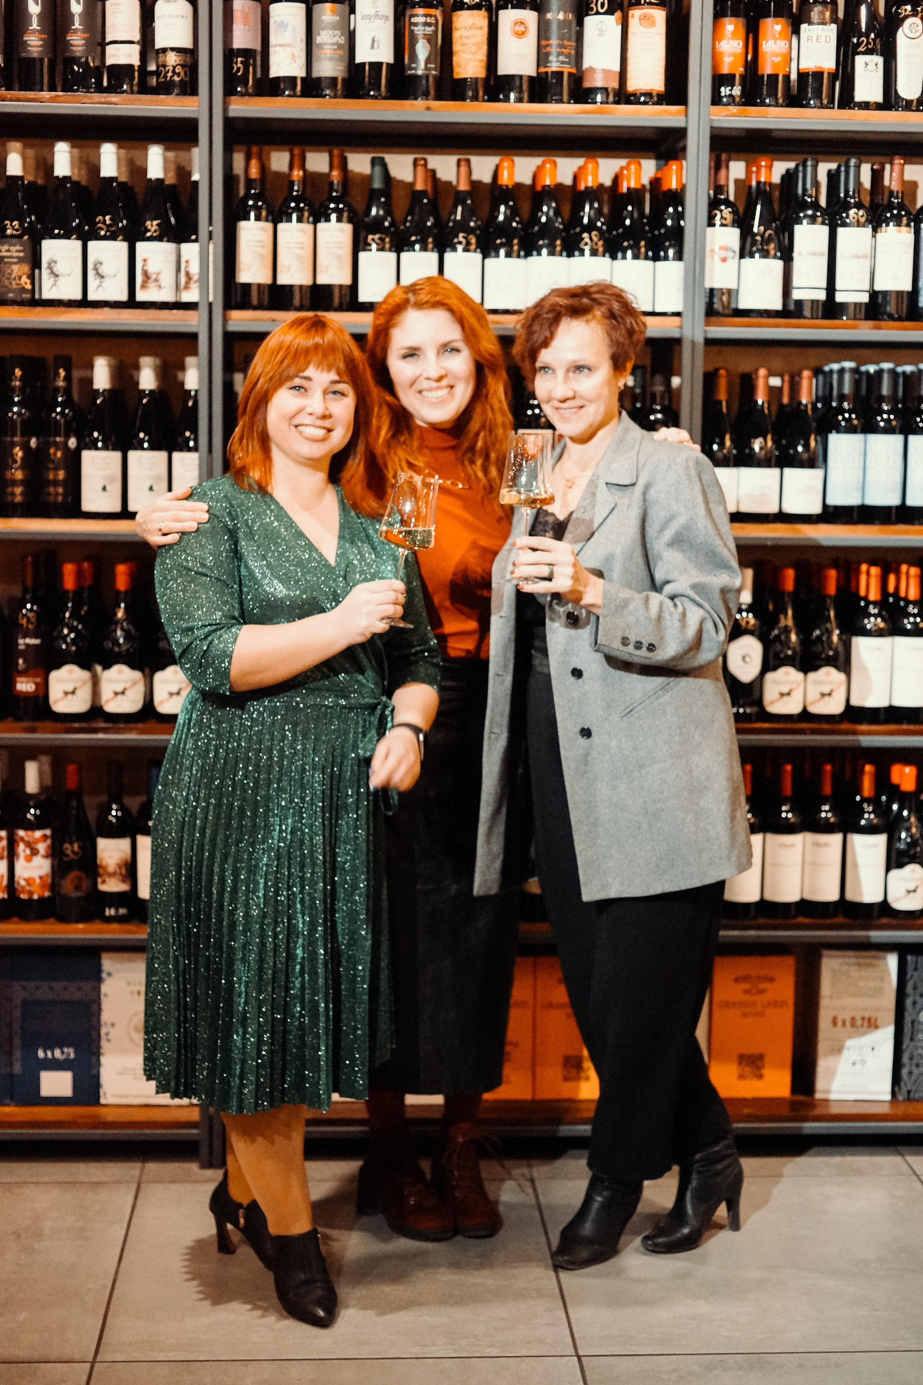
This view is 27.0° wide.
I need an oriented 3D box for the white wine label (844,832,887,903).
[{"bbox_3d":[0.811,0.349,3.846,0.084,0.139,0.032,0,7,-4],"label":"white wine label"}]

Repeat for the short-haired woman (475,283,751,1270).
[{"bbox_3d":[0.266,0.153,3.387,0.470,1.711,0.380,5,8,31],"label":"short-haired woman"}]

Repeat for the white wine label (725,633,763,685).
[{"bbox_3d":[0.572,-0.067,3.856,0.074,0.101,0.030,1,7,1],"label":"white wine label"}]

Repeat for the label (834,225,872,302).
[{"bbox_3d":[0.742,-0.811,3.647,0.068,0.139,0.020,0,8,-3],"label":"label"}]

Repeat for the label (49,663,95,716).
[{"bbox_3d":[-0.747,-0.007,3.676,0.083,0.094,0.031,0,7,-11],"label":"label"}]

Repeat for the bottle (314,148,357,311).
[{"bbox_3d":[-0.237,-0.867,3.634,0.076,0.303,0.076,0,7,-4],"label":"bottle"}]

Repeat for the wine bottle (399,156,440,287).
[{"bbox_3d":[-0.079,-0.867,3.653,0.078,0.291,0.078,0,7,-4],"label":"wine bottle"}]

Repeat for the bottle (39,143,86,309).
[{"bbox_3d":[-0.770,-0.895,3.705,0.082,0.320,0.082,0,7,-6],"label":"bottle"}]

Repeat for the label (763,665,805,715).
[{"bbox_3d":[0.653,-0.004,3.869,0.084,0.100,0.032,1,7,1],"label":"label"}]

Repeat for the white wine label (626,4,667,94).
[{"bbox_3d":[0.352,-1.223,3.669,0.074,0.161,0.030,0,7,-3],"label":"white wine label"}]

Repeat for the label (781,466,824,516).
[{"bbox_3d":[0.670,-0.396,3.789,0.084,0.088,0.030,0,7,-3],"label":"label"}]

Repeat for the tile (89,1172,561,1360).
[{"bbox_3d":[-0.216,0.991,3.344,0.748,0.010,0.748,0,7,-4],"label":"tile"}]

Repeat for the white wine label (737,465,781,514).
[{"bbox_3d":[0.576,-0.390,3.713,0.081,0.087,0.028,2,7,9],"label":"white wine label"}]

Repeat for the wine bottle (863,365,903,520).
[{"bbox_3d":[0.848,-0.495,3.844,0.079,0.320,0.079,1,7,2],"label":"wine bottle"}]

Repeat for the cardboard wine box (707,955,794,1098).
[{"bbox_3d":[0.598,0.682,4.119,0.174,0.301,0.245,0,7,-3],"label":"cardboard wine box"}]

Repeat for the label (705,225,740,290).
[{"bbox_3d":[0.513,-0.847,3.757,0.067,0.119,0.029,1,7,0],"label":"label"}]

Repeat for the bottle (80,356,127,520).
[{"bbox_3d":[-0.681,-0.483,3.651,0.082,0.305,0.082,0,7,-4],"label":"bottle"}]

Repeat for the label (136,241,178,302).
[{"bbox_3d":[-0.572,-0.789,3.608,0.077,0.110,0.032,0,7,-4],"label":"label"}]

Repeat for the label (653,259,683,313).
[{"bbox_3d":[0.409,-0.776,3.673,0.082,0.097,0.032,0,7,-4],"label":"label"}]

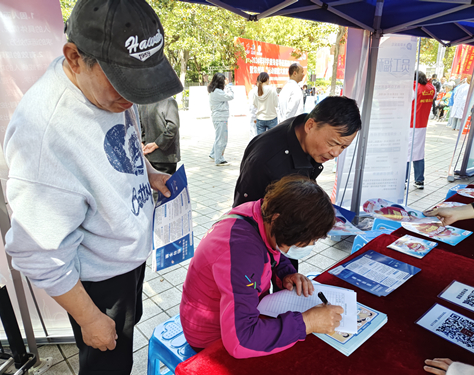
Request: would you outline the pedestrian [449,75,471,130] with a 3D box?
[{"bbox_3d":[6.599,-2.502,9.896,0.500,1.620,0.400,4,17,14],"label":"pedestrian"}]

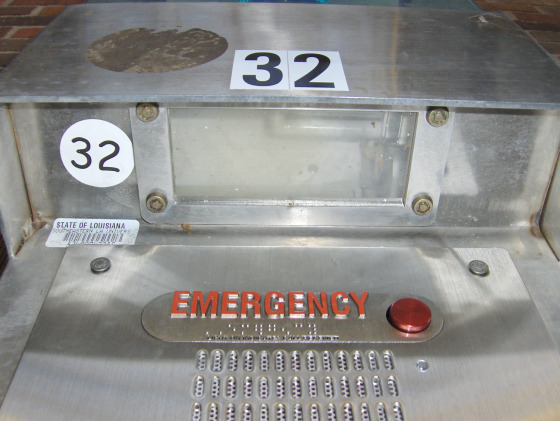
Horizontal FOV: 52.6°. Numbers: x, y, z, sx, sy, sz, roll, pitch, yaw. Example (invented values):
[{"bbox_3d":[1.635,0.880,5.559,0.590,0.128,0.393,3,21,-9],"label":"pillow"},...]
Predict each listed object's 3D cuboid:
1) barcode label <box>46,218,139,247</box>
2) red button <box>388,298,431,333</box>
[{"bbox_3d":[-0.105,0.013,0.322,0.050,0.022,0.003,1,-48,-2],"label":"barcode label"},{"bbox_3d":[0.062,0.051,0.273,0.019,0.019,0.007,1,-54,-2],"label":"red button"}]

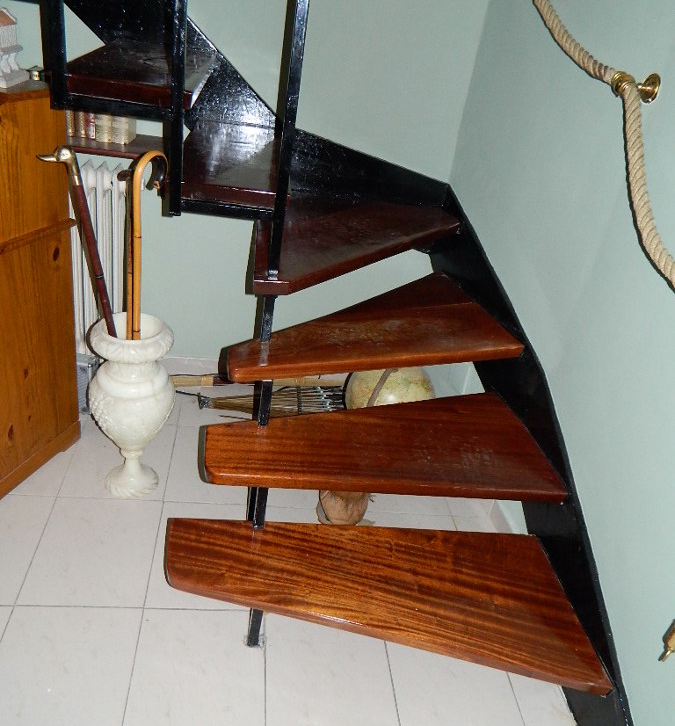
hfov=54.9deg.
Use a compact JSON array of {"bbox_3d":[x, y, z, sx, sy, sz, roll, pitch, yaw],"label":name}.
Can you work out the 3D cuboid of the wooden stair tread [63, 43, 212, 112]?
[{"bbox_3d":[-0.517,-0.804,1.785,0.303,0.039,0.847,5,30,-10],"label":"wooden stair tread"}]

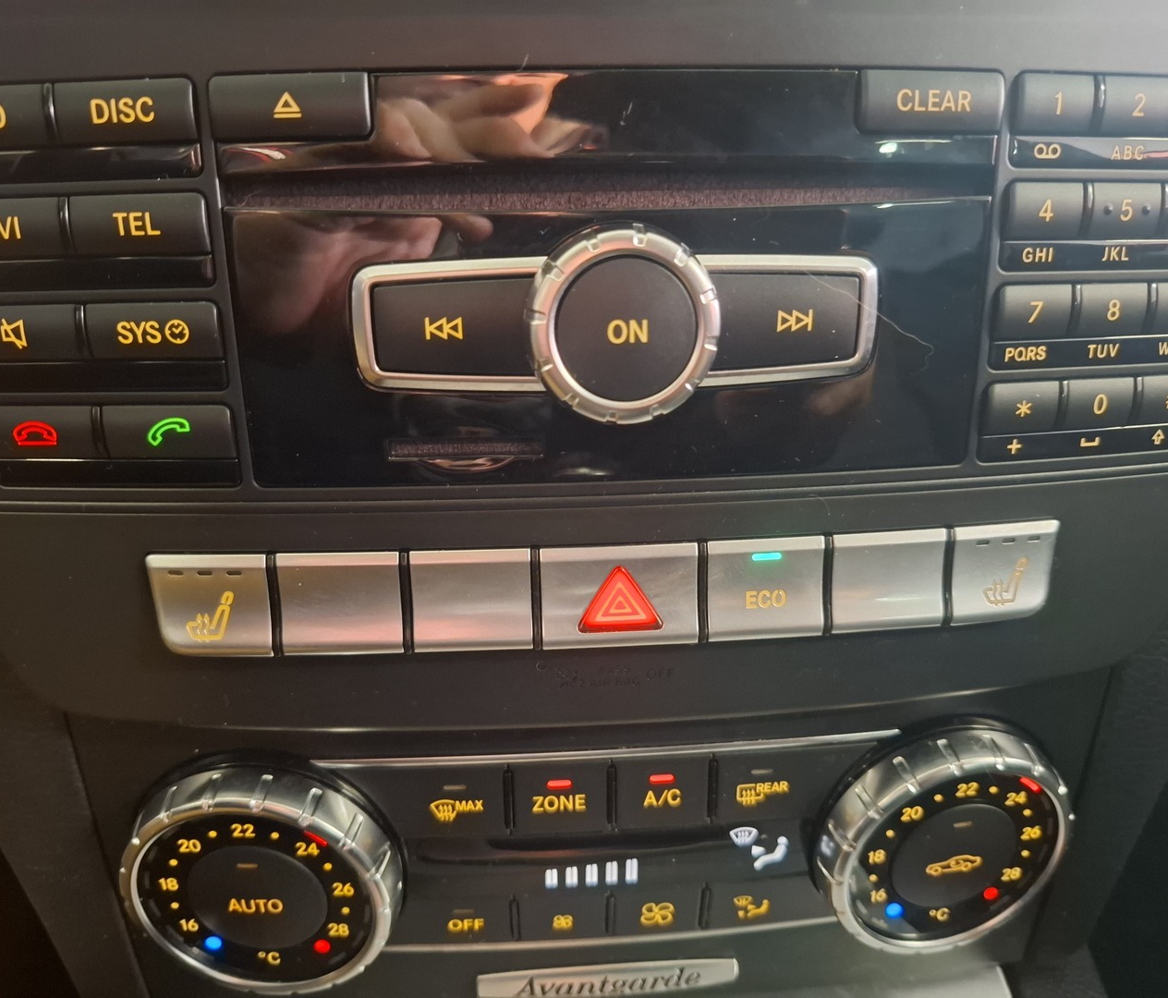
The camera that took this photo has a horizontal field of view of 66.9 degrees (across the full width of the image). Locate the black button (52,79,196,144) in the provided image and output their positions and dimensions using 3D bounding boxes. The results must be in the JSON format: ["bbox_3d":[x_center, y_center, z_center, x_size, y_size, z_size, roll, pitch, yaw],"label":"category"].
[{"bbox_3d":[-0.073,-0.062,0.143,0.023,0.009,0.007,0,15,4],"label":"black button"}]

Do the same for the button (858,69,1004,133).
[{"bbox_3d":[0.055,-0.064,0.144,0.024,0.009,0.006,-3,16,-7],"label":"button"}]

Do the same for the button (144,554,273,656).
[{"bbox_3d":[-0.067,0.018,0.164,0.022,0.020,0.007,0,20,2],"label":"button"}]

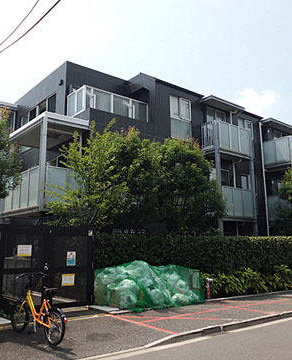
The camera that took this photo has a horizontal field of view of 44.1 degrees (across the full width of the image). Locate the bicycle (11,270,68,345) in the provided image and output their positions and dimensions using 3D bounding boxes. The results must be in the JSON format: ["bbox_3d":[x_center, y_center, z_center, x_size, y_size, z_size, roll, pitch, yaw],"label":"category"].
[{"bbox_3d":[-1.754,2.047,5.823,0.560,0.990,1.630,10,-14,-44],"label":"bicycle"}]

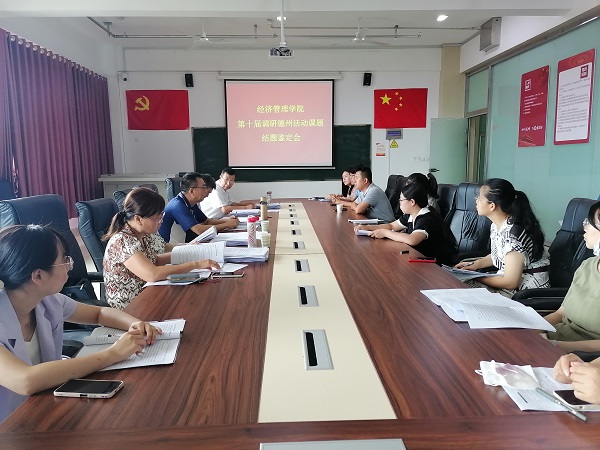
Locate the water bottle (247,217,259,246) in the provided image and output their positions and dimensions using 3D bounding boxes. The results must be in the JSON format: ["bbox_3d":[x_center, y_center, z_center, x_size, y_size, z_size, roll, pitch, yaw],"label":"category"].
[{"bbox_3d":[-0.320,0.064,3.142,0.068,0.236,0.066,-1,9,-2],"label":"water bottle"}]

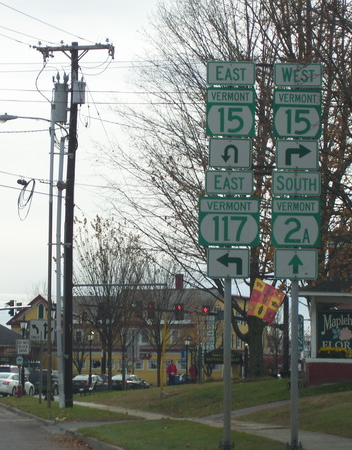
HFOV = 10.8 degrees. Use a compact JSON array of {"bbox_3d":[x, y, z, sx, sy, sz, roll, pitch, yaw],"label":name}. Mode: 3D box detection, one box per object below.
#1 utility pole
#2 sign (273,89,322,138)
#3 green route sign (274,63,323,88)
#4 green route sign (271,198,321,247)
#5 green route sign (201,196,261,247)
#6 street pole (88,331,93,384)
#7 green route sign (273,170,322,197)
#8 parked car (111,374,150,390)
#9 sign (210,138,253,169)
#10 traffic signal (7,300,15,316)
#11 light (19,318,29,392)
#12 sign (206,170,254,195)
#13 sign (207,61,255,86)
[{"bbox_3d":[-3.270,-0.041,58.767,2.550,11.544,0.600,-1,-5,18],"label":"utility pole"},{"bbox_3d":[1.530,-1.404,23.544,0.610,0.610,0.030,1,-5,-5],"label":"sign"},{"bbox_3d":[1.541,-1.896,23.583,0.610,0.305,0.030,1,-5,-5],"label":"green route sign"},{"bbox_3d":[1.506,-0.031,23.434,0.610,0.610,0.030,1,-5,-5],"label":"green route sign"},{"bbox_3d":[0.677,-0.040,23.450,0.762,0.610,0.030,1,-5,-7],"label":"green route sign"},{"bbox_3d":[-6.522,10.243,143.000,0.420,4.300,0.420,2,-5,-8],"label":"street pole"},{"bbox_3d":[1.531,-0.521,23.600,0.610,0.305,0.030,1,-5,-7],"label":"green route sign"},{"bbox_3d":[-3.727,12.925,153.000,1.770,1.430,4.600,-1,-5,21],"label":"parked car"},{"bbox_3d":[0.694,-0.899,23.550,0.533,0.381,0.030,1,-5,-7],"label":"sign"},{"bbox_3d":[-10.946,5.543,124.000,0.460,1.070,0.360,-1,-5,20],"label":"traffic signal"},{"bbox_3d":[-8.381,7.262,103.000,0.420,4.200,0.420,1,-5,-7],"label":"light"},{"bbox_3d":[0.675,-0.526,23.400,0.610,0.305,0.030,1,-5,-1],"label":"sign"},{"bbox_3d":[0.702,-1.913,23.600,0.610,0.305,0.030,1,-5,-7],"label":"sign"}]

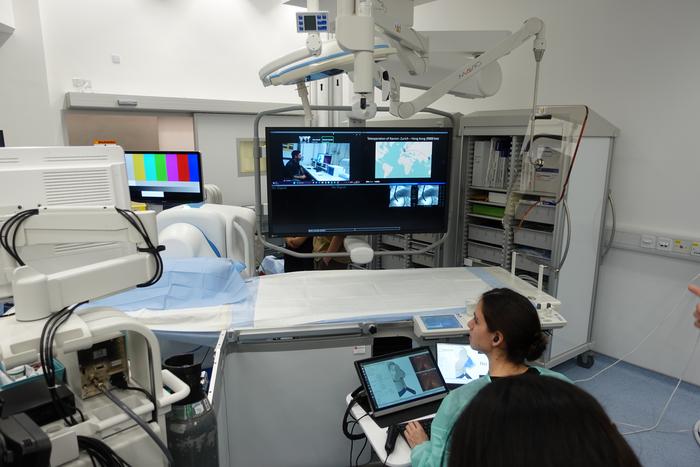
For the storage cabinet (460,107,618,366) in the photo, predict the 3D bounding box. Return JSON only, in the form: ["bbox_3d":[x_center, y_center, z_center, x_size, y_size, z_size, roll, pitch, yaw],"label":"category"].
[{"bbox_3d":[1.372,0.064,3.607,0.637,1.962,0.846,-8,14,-35],"label":"storage cabinet"}]

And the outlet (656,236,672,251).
[{"bbox_3d":[2.282,0.074,3.386,0.015,0.088,0.095,-8,14,-35],"label":"outlet"}]

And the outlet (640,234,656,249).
[{"bbox_3d":[2.220,0.062,3.471,0.015,0.088,0.093,-8,14,-35],"label":"outlet"}]

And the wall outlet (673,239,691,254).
[{"bbox_3d":[2.345,0.093,3.302,0.015,0.089,0.097,-8,14,-35],"label":"wall outlet"}]

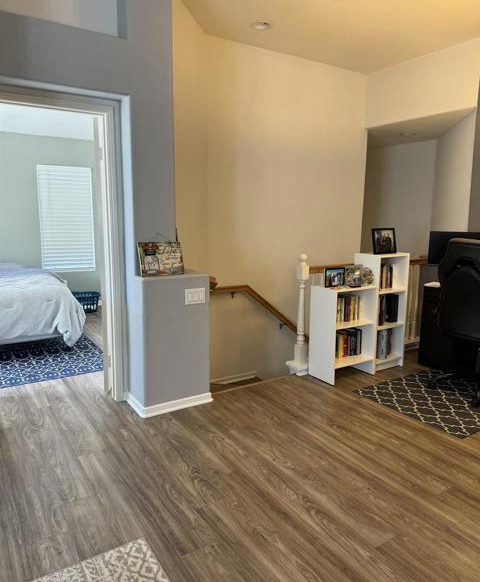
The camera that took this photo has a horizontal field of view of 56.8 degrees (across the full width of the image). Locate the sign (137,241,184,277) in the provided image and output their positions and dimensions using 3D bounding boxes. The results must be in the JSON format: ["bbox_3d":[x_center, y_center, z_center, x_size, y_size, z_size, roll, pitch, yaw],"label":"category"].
[{"bbox_3d":[-0.570,-0.227,3.204,0.319,0.239,0.015,-6,-6,-31],"label":"sign"}]

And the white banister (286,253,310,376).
[{"bbox_3d":[0.556,0.212,3.966,0.158,1.086,0.158,-6,11,-31],"label":"white banister"}]

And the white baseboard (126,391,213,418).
[{"bbox_3d":[-0.545,0.809,3.410,0.540,0.077,0.398,-6,11,-31],"label":"white baseboard"}]

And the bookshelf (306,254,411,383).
[{"bbox_3d":[1.080,0.213,4.002,0.876,1.060,0.312,-6,11,-31],"label":"bookshelf"}]

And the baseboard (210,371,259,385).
[{"bbox_3d":[-0.055,0.947,4.792,0.604,0.076,0.014,-6,11,-31],"label":"baseboard"}]

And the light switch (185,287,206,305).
[{"bbox_3d":[-0.322,0.040,3.190,0.161,0.113,0.010,-6,11,-31],"label":"light switch"}]

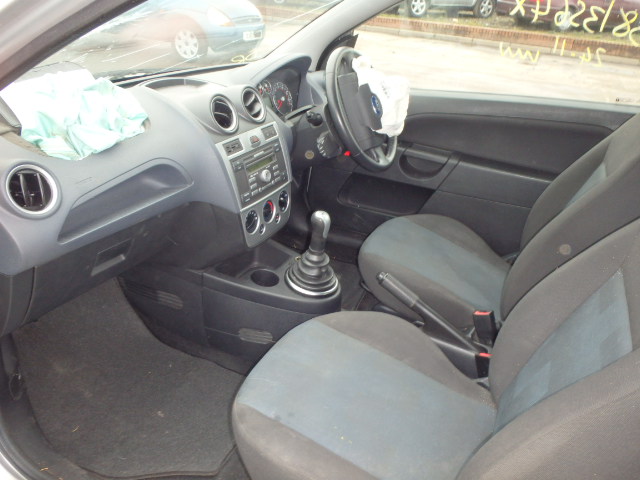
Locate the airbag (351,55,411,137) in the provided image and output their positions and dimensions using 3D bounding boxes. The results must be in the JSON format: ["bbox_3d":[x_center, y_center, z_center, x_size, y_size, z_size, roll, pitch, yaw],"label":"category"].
[{"bbox_3d":[0.182,-0.397,1.477,0.135,0.230,0.190,1,24,32],"label":"airbag"}]

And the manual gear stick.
[{"bbox_3d":[-0.018,0.024,1.331,0.145,0.222,0.142,0,27,0],"label":"manual gear stick"}]

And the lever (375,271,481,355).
[{"bbox_3d":[0.254,0.176,1.236,0.305,0.058,0.038,38,38,10],"label":"lever"}]

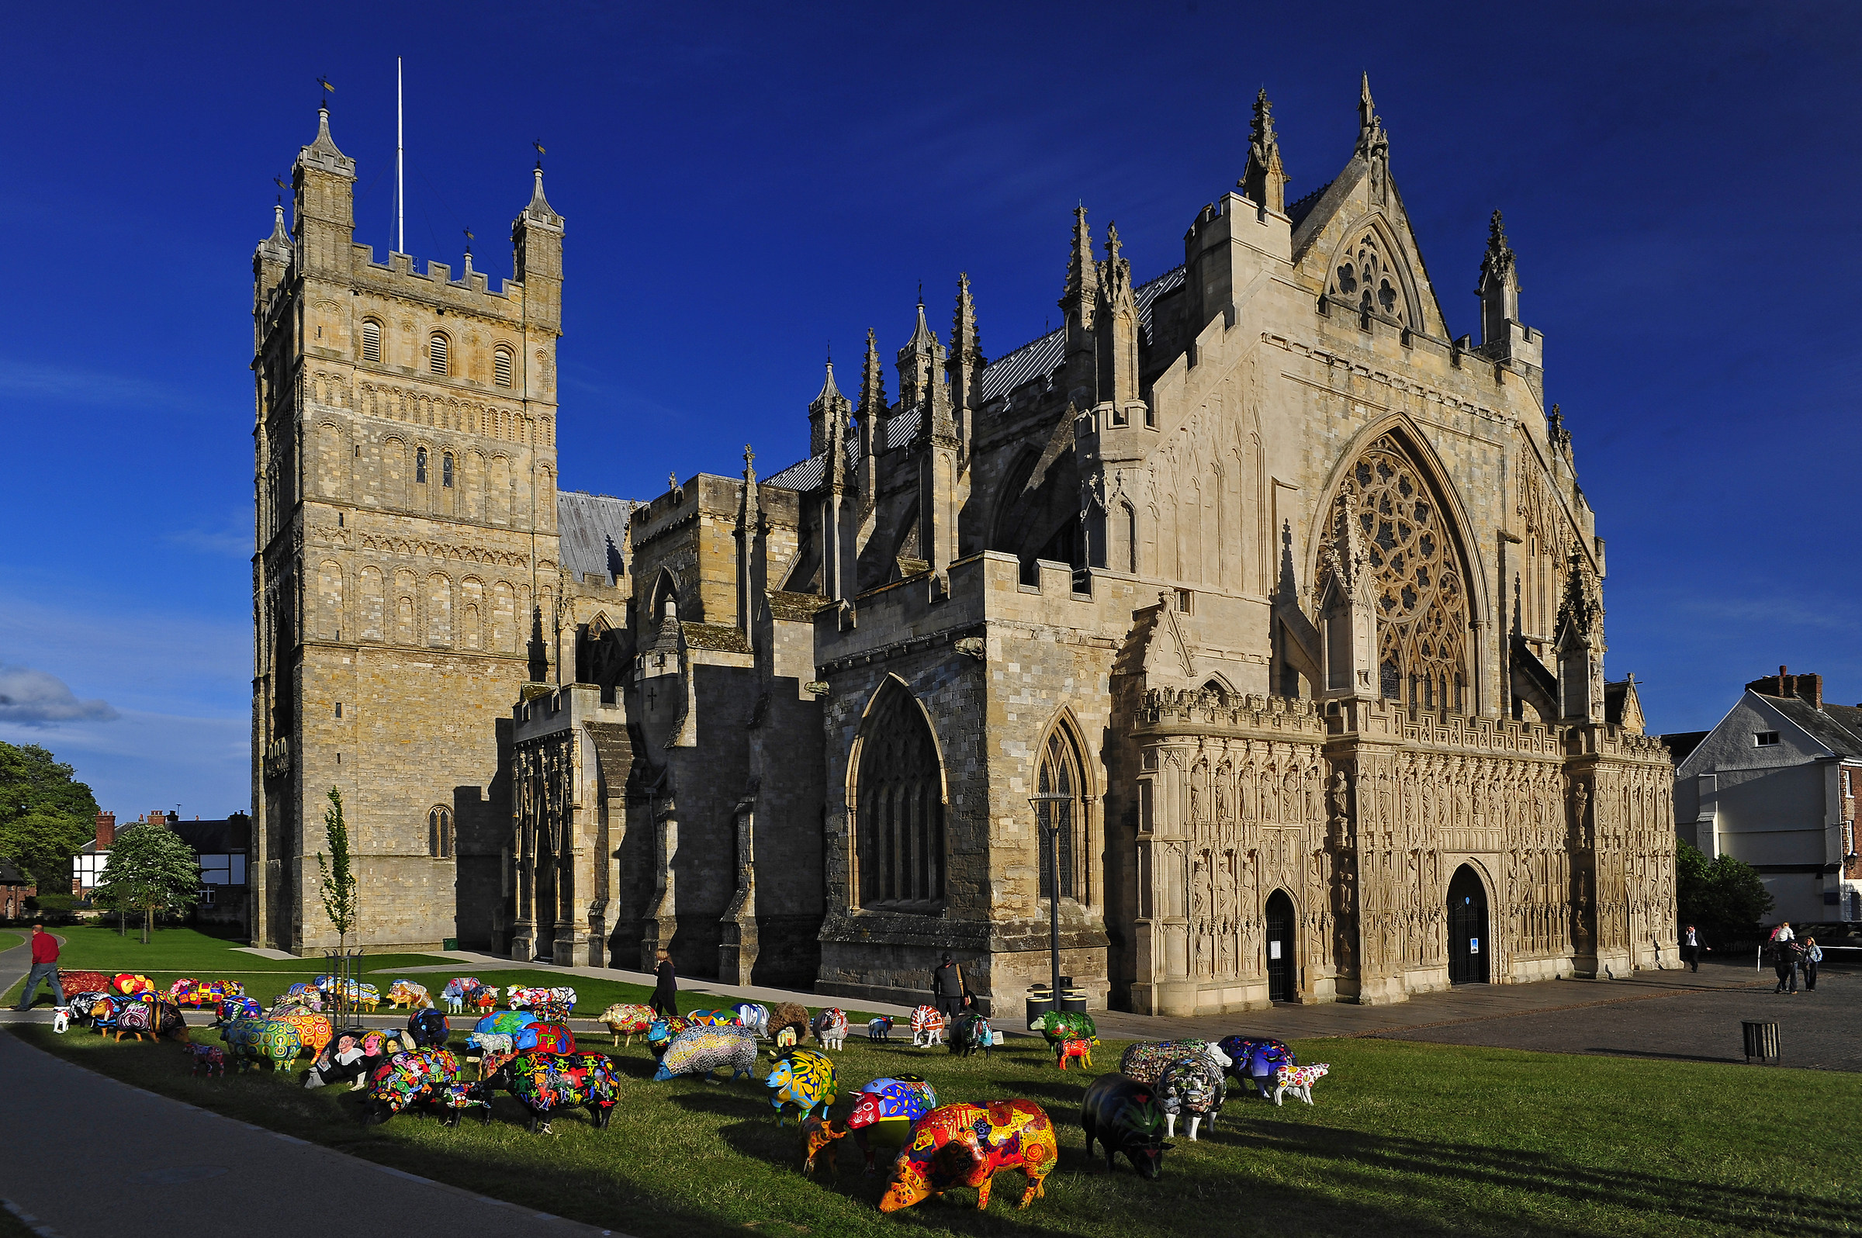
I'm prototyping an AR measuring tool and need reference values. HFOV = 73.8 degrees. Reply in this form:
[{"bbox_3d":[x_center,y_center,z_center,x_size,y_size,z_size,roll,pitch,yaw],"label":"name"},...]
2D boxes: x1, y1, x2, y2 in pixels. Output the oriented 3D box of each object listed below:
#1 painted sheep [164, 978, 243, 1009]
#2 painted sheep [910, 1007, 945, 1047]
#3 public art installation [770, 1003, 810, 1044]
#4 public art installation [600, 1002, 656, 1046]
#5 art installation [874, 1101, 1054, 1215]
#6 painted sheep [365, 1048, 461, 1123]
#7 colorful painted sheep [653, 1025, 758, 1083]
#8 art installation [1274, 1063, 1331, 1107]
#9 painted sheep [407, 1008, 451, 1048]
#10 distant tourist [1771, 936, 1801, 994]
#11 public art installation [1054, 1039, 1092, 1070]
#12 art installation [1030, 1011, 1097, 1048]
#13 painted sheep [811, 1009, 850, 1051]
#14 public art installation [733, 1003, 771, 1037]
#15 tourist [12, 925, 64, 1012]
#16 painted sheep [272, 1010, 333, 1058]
[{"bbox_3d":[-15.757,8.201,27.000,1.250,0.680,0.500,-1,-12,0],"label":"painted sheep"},{"bbox_3d":[-0.036,6.678,20.300,0.460,0.630,0.920,-4,-8,30],"label":"painted sheep"},{"bbox_3d":[-2.480,7.146,21.800,0.580,0.800,1.100,0,-9,-3],"label":"public art installation"},{"bbox_3d":[-5.465,7.316,22.400,1.080,0.780,0.500,5,-10,-27],"label":"public art installation"},{"bbox_3d":[0.253,3.818,8.800,1.250,0.780,0.500,3,-9,-17],"label":"art installation"},{"bbox_3d":[-4.837,4.374,11.600,0.460,0.630,1.020,-5,-9,36],"label":"painted sheep"},{"bbox_3d":[-3.008,5.821,16.600,1.300,0.770,0.530,2,-9,-11],"label":"colorful painted sheep"},{"bbox_3d":[4.068,5.104,13.600,0.650,0.480,0.230,0,-12,-6],"label":"art installation"},{"bbox_3d":[-8.430,6.891,20.800,0.580,0.750,1.100,3,-10,-20],"label":"painted sheep"},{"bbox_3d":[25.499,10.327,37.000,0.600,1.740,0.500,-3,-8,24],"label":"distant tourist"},{"bbox_3d":[2.143,6.301,18.000,0.640,0.480,0.220,2,-12,-17],"label":"public art installation"},{"bbox_3d":[2.060,6.405,19.300,1.040,0.650,0.460,1,-7,-6],"label":"art installation"},{"bbox_3d":[-1.818,7.362,22.300,0.550,0.780,1.100,2,-9,-13],"label":"painted sheep"},{"bbox_3d":[-3.184,7.082,21.800,0.980,0.620,0.460,5,-9,-38],"label":"public art installation"},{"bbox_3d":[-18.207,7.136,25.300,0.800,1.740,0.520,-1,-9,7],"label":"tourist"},{"bbox_3d":[-9.394,6.179,18.200,1.180,0.740,0.480,2,-9,-15],"label":"painted sheep"}]

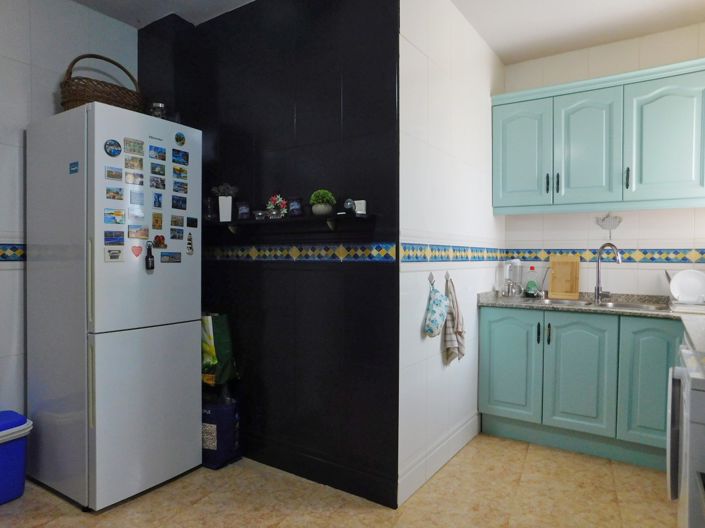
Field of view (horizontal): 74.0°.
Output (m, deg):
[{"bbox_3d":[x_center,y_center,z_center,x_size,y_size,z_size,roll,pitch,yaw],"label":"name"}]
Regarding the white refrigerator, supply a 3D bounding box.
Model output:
[{"bbox_3d":[-1.264,0.205,2.511,0.675,1.850,0.587,0,1,33],"label":"white refrigerator"}]

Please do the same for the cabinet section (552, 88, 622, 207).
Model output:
[{"bbox_3d":[1.591,-0.750,3.131,0.402,0.714,0.322,1,1,34],"label":"cabinet section"}]

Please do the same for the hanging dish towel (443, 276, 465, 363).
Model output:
[{"bbox_3d":[0.565,0.298,2.617,0.075,0.475,0.170,1,1,34],"label":"hanging dish towel"}]

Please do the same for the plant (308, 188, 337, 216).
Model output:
[{"bbox_3d":[-0.144,-0.299,2.298,0.130,0.135,0.130,0,1,0],"label":"plant"}]

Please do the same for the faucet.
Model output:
[{"bbox_3d":[1.690,0.066,3.094,0.070,0.403,0.203,0,1,-16],"label":"faucet"}]

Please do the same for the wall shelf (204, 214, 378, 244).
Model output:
[{"bbox_3d":[-0.427,-0.202,2.498,1.200,0.060,0.140,0,1,34],"label":"wall shelf"}]

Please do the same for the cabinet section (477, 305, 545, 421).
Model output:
[{"bbox_3d":[1.172,0.643,3.240,0.407,0.698,0.585,1,1,34],"label":"cabinet section"}]

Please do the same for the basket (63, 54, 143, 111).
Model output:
[{"bbox_3d":[-1.316,-0.900,2.506,0.280,0.360,0.410,0,1,34],"label":"basket"}]

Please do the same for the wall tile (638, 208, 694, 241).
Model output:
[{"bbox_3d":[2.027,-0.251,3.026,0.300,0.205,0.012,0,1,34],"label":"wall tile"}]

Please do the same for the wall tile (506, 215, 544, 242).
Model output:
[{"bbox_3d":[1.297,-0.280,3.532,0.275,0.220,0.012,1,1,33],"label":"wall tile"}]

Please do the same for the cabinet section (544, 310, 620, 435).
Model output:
[{"bbox_3d":[1.508,0.647,3.017,0.400,0.698,0.585,1,1,34],"label":"cabinet section"}]

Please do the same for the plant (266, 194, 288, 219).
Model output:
[{"bbox_3d":[-0.398,-0.301,2.478,0.107,0.138,0.103,0,1,34],"label":"plant"}]

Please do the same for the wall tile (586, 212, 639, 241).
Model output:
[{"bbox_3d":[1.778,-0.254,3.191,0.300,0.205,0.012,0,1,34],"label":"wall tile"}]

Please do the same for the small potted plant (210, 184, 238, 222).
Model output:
[{"bbox_3d":[-0.737,-0.347,2.703,0.145,0.225,0.125,0,1,34],"label":"small potted plant"}]

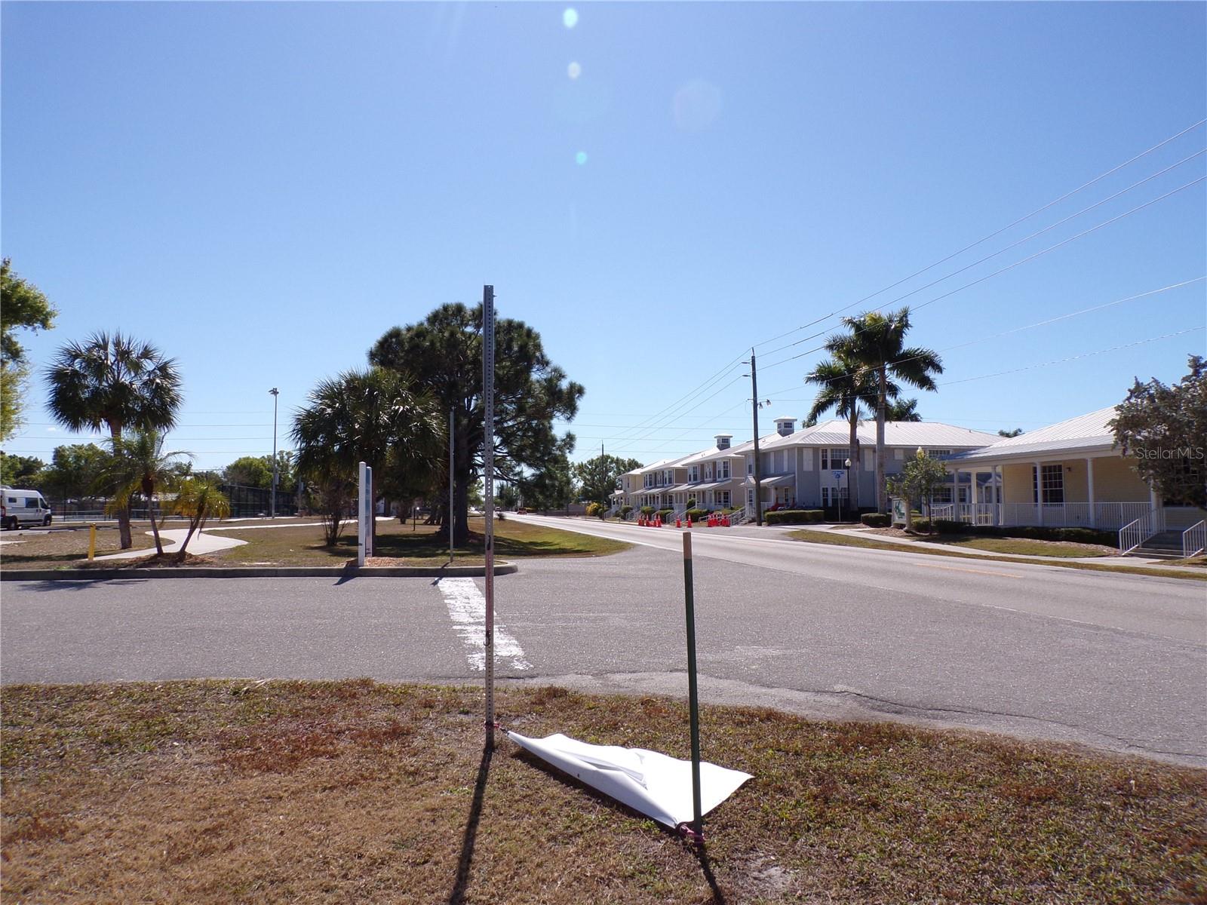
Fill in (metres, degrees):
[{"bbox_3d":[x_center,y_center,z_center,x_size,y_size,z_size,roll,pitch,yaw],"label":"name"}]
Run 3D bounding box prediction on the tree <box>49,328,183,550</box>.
[{"bbox_3d":[-14.052,-0.367,23.866,3.850,6.130,3.800,0,-3,0],"label":"tree"}]

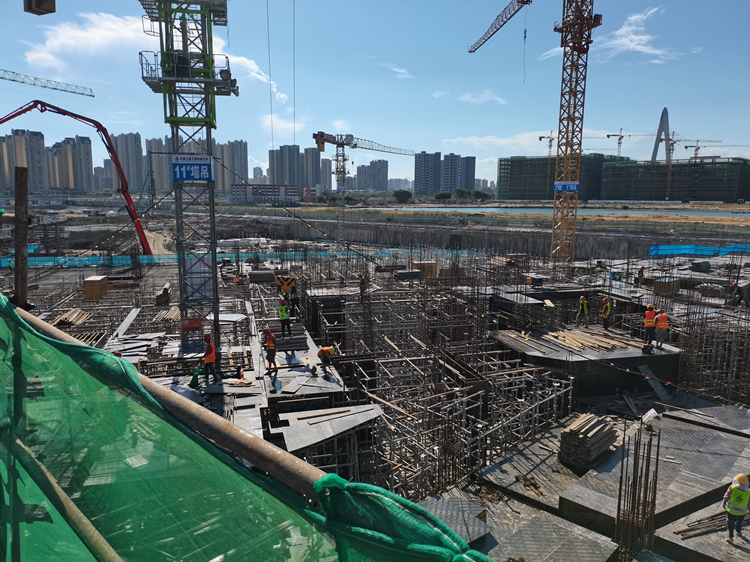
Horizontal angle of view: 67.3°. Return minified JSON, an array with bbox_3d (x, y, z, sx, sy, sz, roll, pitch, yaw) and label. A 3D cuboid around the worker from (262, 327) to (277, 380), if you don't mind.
[{"bbox_3d":[-3.737,2.545,20.100,0.580,1.720,0.520,-4,10,-27],"label":"worker"}]

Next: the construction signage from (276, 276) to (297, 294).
[{"bbox_3d":[-5.169,0.264,33.000,1.100,0.930,0.200,0,9,-6],"label":"construction signage"}]

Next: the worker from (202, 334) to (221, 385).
[{"bbox_3d":[-5.439,2.620,18.614,0.620,1.720,0.520,2,10,11],"label":"worker"}]

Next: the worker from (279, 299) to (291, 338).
[{"bbox_3d":[-3.990,1.693,24.782,0.550,1.720,0.420,7,11,33],"label":"worker"}]

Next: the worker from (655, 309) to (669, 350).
[{"bbox_3d":[12.181,2.059,23.900,0.620,1.720,0.480,0,9,-3],"label":"worker"}]

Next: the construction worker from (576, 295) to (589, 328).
[{"bbox_3d":[10.529,1.600,28.600,0.600,1.660,0.550,6,11,30],"label":"construction worker"}]

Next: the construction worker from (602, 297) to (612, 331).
[{"bbox_3d":[11.745,1.664,28.325,0.420,1.700,0.500,3,10,17],"label":"construction worker"}]

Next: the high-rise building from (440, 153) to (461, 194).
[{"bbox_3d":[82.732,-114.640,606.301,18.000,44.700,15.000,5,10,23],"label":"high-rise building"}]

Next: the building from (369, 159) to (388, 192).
[{"bbox_3d":[6.999,-157.380,845.876,24.500,49.800,17.000,3,10,12],"label":"building"}]

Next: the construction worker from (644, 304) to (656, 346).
[{"bbox_3d":[11.811,1.855,23.997,0.560,1.760,0.420,2,10,12],"label":"construction worker"}]

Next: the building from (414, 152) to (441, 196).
[{"bbox_3d":[56.473,-112.946,600.000,22.000,48.000,15.000,5,10,25],"label":"building"}]

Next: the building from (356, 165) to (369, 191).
[{"bbox_3d":[-18.951,-161.291,886.535,16.000,41.800,15.000,2,10,9],"label":"building"}]

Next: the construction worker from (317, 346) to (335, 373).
[{"bbox_3d":[-1.739,2.891,20.400,0.720,1.000,0.520,3,9,14],"label":"construction worker"}]

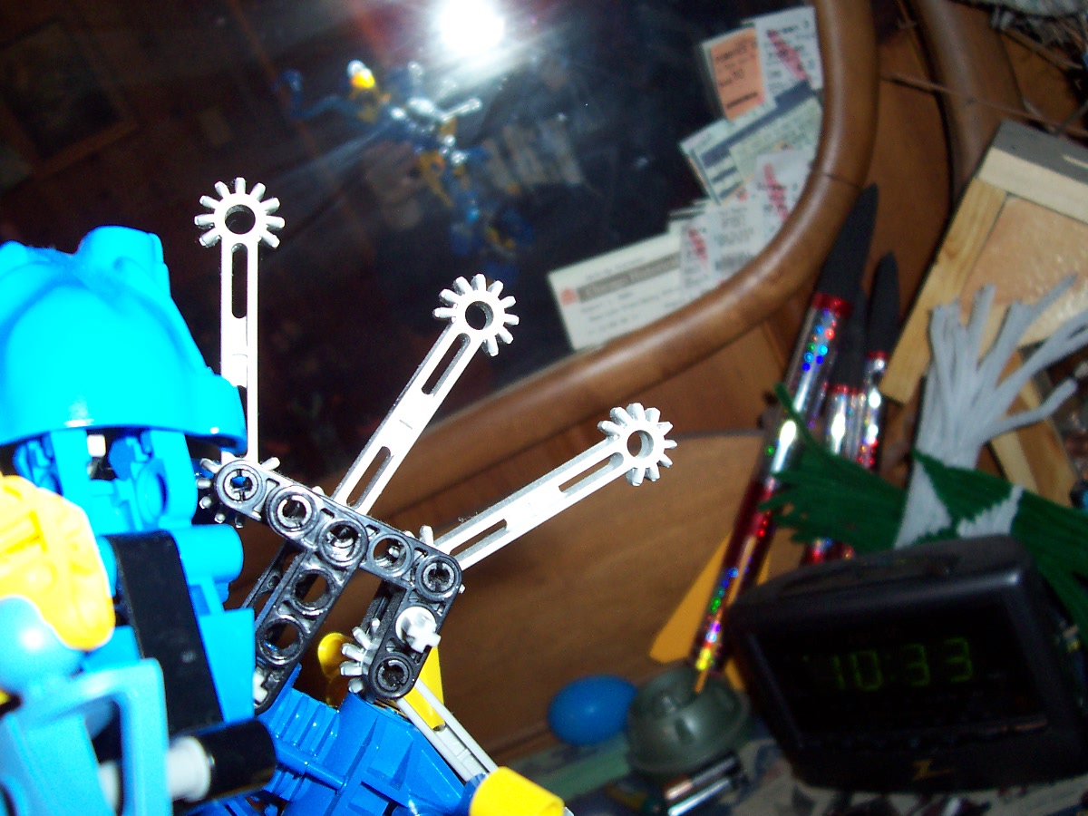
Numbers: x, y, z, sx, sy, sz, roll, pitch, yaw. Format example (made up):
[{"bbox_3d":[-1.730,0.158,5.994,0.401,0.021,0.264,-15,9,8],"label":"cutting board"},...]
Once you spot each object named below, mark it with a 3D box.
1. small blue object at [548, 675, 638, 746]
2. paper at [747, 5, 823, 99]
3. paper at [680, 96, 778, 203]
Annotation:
[{"bbox_3d":[0.033,0.196,0.755,0.060,0.045,0.045,-21,18,2],"label":"small blue object"},{"bbox_3d":[0.142,-0.206,0.677,0.038,0.052,0.002,-16,18,0],"label":"paper"},{"bbox_3d":[0.120,-0.154,0.692,0.064,0.046,0.002,-34,17,6],"label":"paper"}]

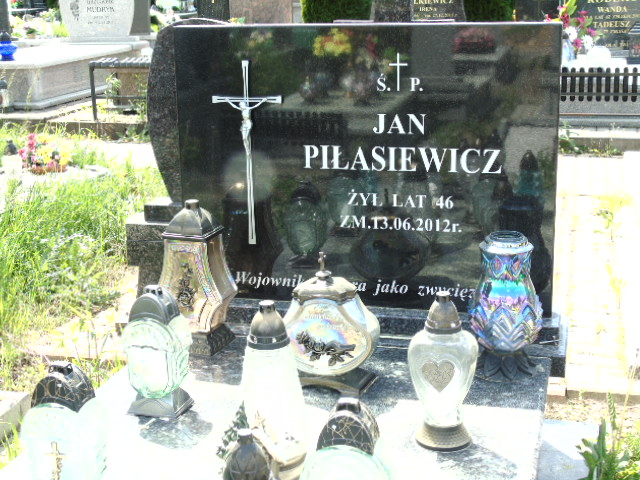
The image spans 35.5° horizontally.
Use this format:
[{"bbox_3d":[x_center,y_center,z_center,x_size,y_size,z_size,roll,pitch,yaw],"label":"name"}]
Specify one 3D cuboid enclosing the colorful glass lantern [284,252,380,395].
[{"bbox_3d":[0.026,0.181,2.309,0.200,0.306,0.136,5,15,20],"label":"colorful glass lantern"}]

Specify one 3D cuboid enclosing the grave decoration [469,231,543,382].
[{"bbox_3d":[0.443,0.153,2.351,0.177,0.326,0.177,3,15,15],"label":"grave decoration"}]

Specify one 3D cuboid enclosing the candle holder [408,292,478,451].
[{"bbox_3d":[0.251,0.256,1.991,0.144,0.309,0.142,3,15,15],"label":"candle holder"}]

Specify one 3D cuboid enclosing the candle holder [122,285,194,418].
[{"bbox_3d":[-0.354,0.236,2.180,0.122,0.273,0.102,3,15,15],"label":"candle holder"}]

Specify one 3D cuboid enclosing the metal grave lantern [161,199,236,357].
[{"bbox_3d":[-0.324,0.086,2.568,0.170,0.375,0.165,5,15,20],"label":"metal grave lantern"}]

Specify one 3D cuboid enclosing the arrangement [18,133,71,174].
[{"bbox_3d":[-1.435,-0.451,5.200,0.280,0.230,0.260,-5,15,-14],"label":"arrangement"}]

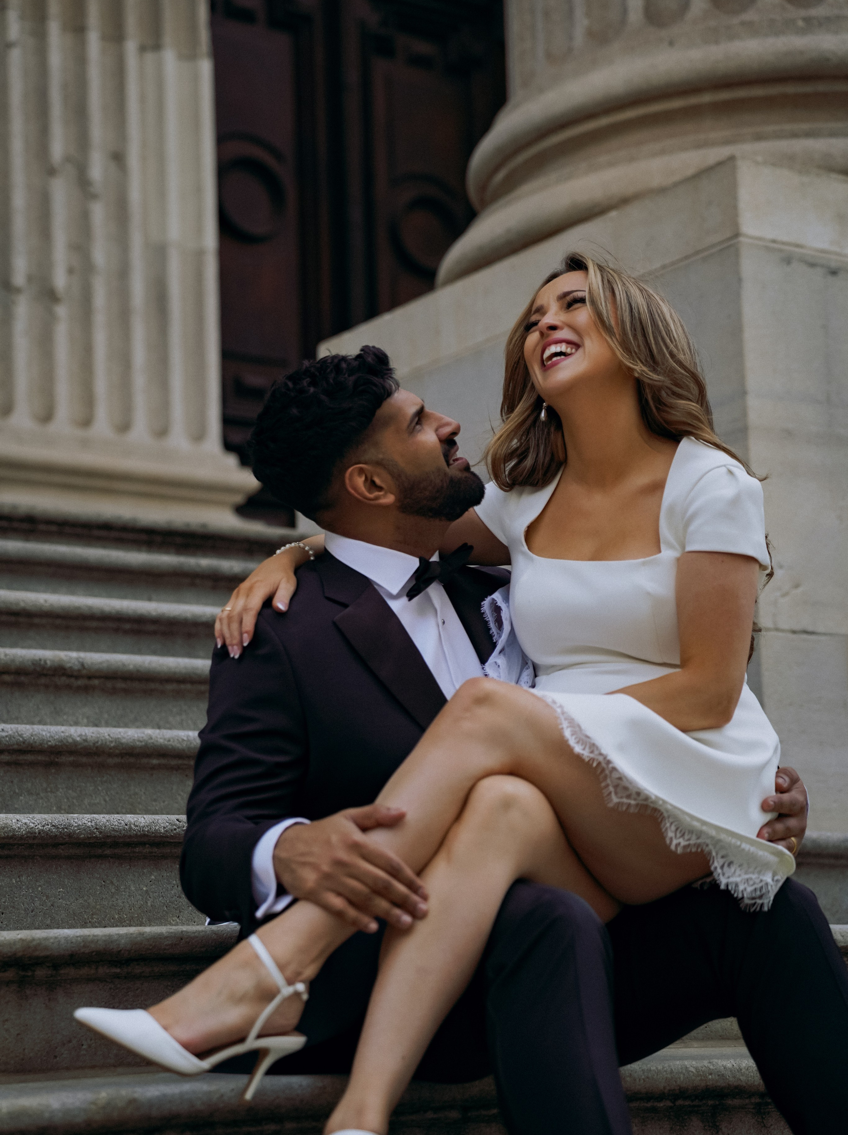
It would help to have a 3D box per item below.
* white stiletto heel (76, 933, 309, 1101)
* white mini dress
[{"bbox_3d":[-0.223,0.435,2.530,0.230,0.155,0.080,31,-12,-17],"label":"white stiletto heel"},{"bbox_3d":[0.235,0.122,2.920,0.410,0.560,0.340,-8,-11,35],"label":"white mini dress"}]

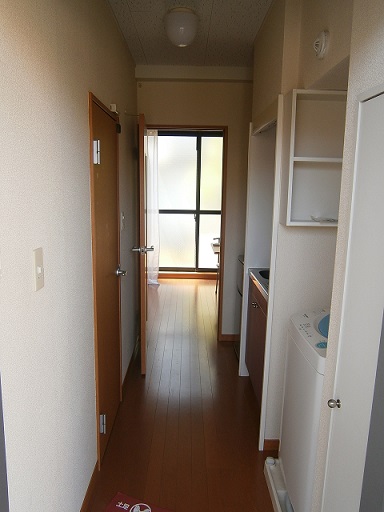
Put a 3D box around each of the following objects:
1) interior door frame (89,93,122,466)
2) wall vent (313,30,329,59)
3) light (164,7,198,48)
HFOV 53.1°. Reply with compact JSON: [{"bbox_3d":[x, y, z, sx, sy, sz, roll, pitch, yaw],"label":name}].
[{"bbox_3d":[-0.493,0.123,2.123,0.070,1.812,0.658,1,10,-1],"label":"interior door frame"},{"bbox_3d":[0.478,-0.788,1.430,0.038,0.096,0.096,1,10,-1],"label":"wall vent"},{"bbox_3d":[-0.059,-1.302,2.225,0.185,0.171,0.185,1,10,-1],"label":"light"}]

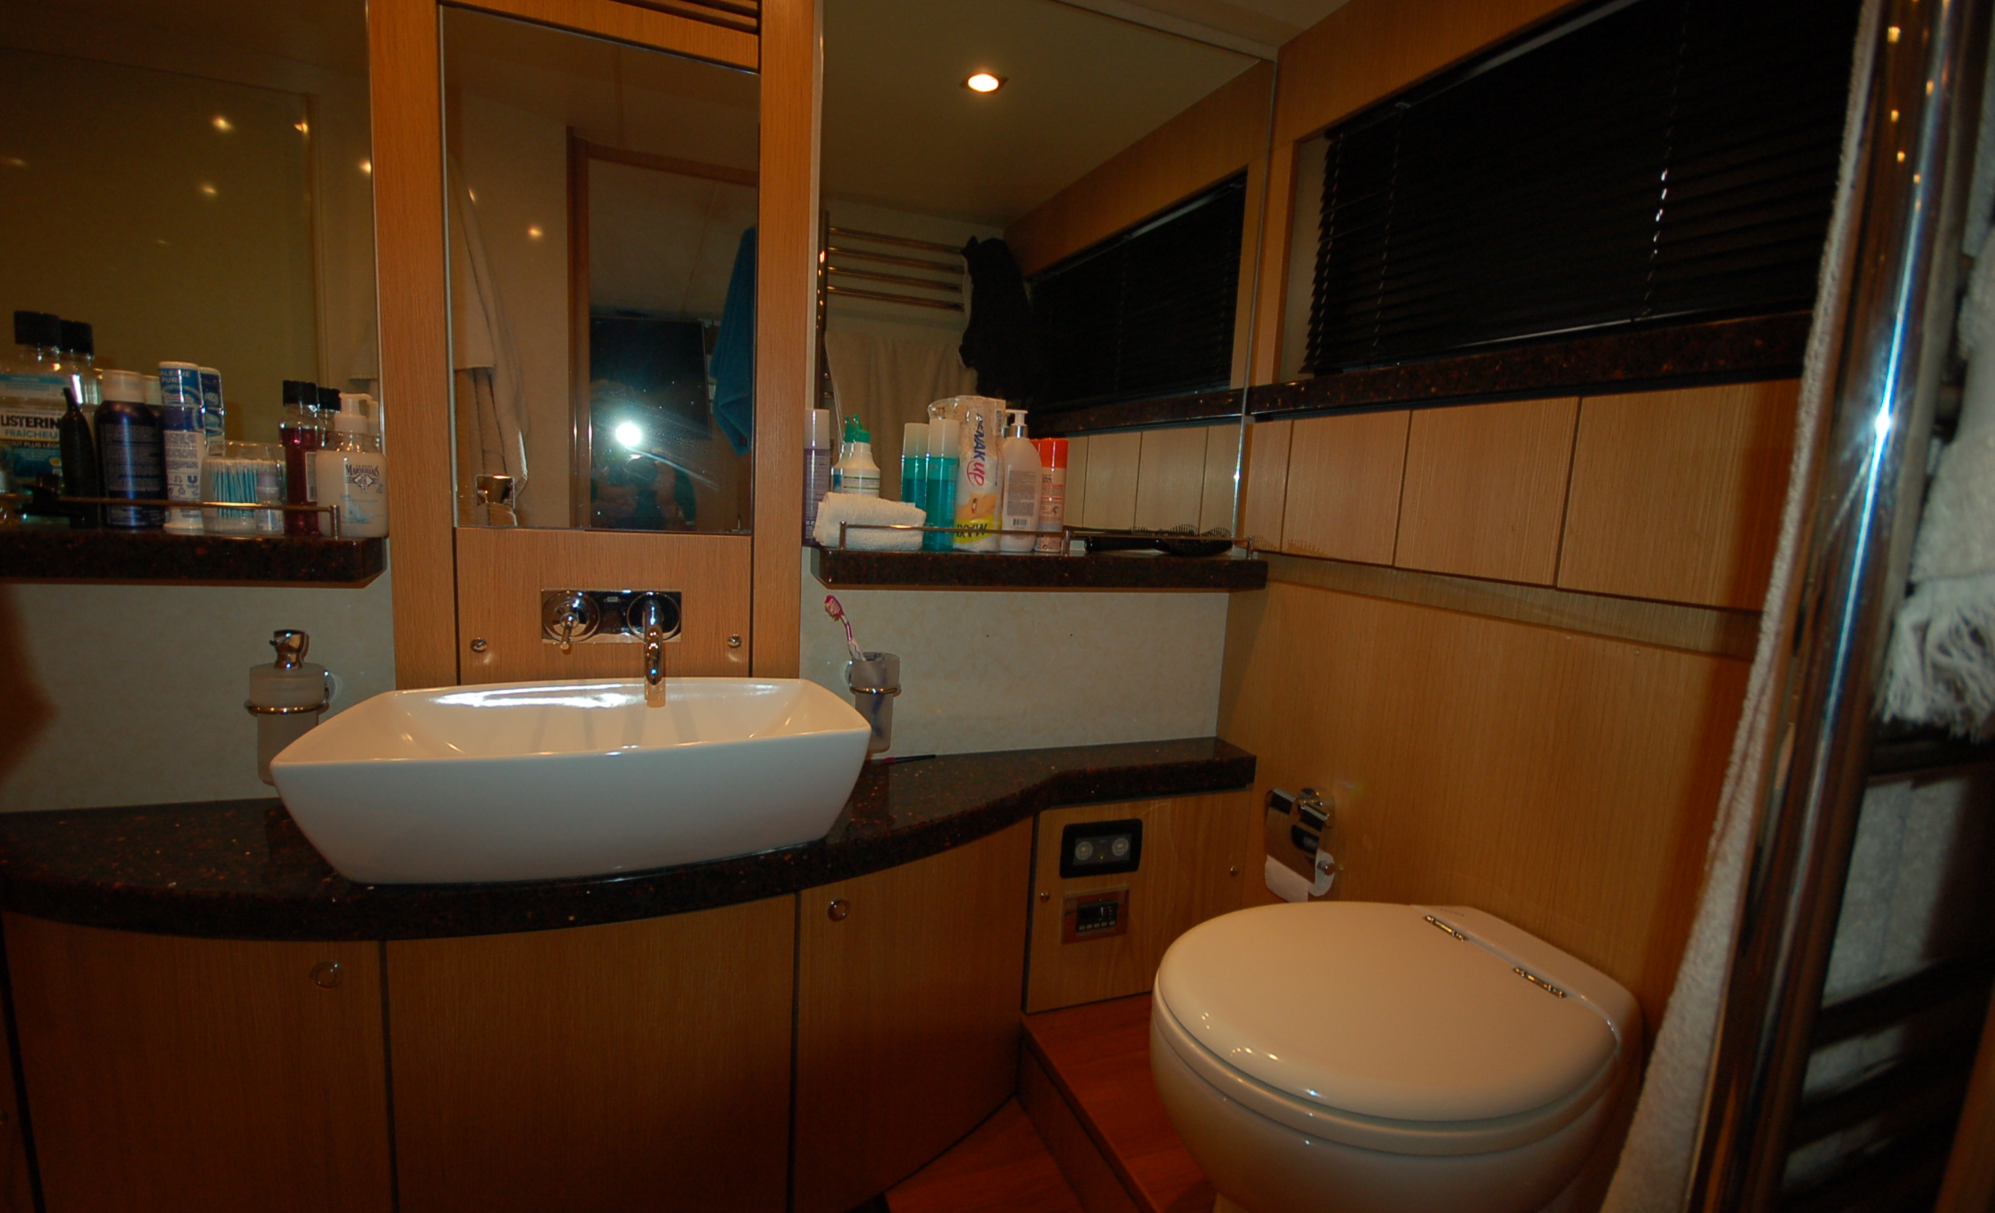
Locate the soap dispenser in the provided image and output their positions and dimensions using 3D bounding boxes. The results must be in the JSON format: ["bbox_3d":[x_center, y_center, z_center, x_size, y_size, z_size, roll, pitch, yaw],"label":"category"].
[{"bbox_3d":[-0.796,0.113,0.928,0.069,0.174,0.069,10,11,40],"label":"soap dispenser"}]

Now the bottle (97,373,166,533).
[{"bbox_3d":[-0.908,-0.163,0.865,0.050,0.165,0.050,11,11,44],"label":"bottle"}]

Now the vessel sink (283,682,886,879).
[{"bbox_3d":[-0.430,0.188,0.938,0.538,0.144,0.300,0,9,-22],"label":"vessel sink"}]

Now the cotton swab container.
[{"bbox_3d":[-0.814,-0.126,0.897,0.065,0.096,0.065,-4,11,-41],"label":"cotton swab container"}]

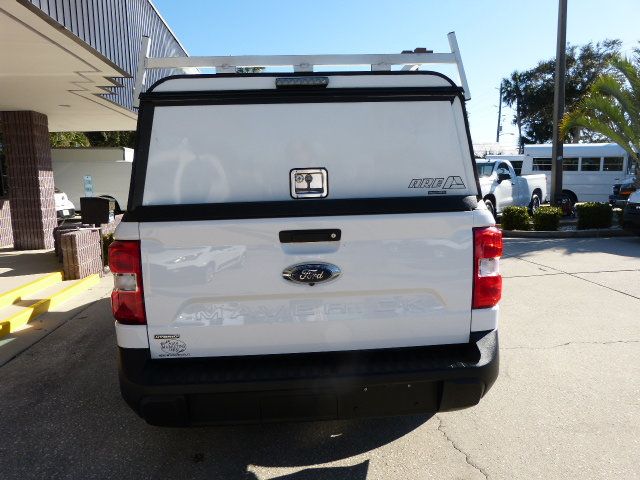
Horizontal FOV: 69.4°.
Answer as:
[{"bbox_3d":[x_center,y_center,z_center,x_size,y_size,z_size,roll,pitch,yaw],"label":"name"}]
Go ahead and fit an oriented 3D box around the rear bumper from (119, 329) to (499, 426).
[{"bbox_3d":[-0.026,0.604,2.099,1.780,0.310,0.380,-2,7,-4],"label":"rear bumper"}]

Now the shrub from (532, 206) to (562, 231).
[{"bbox_3d":[5.682,-0.562,11.506,0.670,0.570,0.680,-1,7,0],"label":"shrub"}]

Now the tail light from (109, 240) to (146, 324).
[{"bbox_3d":[-0.834,0.175,2.022,0.180,0.370,0.170,-2,7,-4],"label":"tail light"}]

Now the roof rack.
[{"bbox_3d":[-0.101,-0.853,2.614,1.590,0.340,1.000,-2,7,-4],"label":"roof rack"}]

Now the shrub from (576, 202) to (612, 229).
[{"bbox_3d":[6.905,-0.634,11.586,0.840,0.640,0.800,-1,7,0],"label":"shrub"}]

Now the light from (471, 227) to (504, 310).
[{"bbox_3d":[0.760,0.122,2.121,0.180,0.370,0.170,-2,7,-4],"label":"light"}]

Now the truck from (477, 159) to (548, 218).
[{"bbox_3d":[5.863,-1.698,16.084,5.700,1.930,2.000,-8,10,-41],"label":"truck"}]

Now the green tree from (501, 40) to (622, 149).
[{"bbox_3d":[17.646,-8.858,34.212,8.800,11.000,8.000,-1,7,0],"label":"green tree"}]

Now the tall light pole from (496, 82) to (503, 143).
[{"bbox_3d":[21.044,-12.003,53.984,0.350,12.100,0.350,-1,7,0],"label":"tall light pole"}]

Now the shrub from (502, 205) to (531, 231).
[{"bbox_3d":[4.954,-0.576,11.674,0.700,0.600,0.680,-1,7,0],"label":"shrub"}]

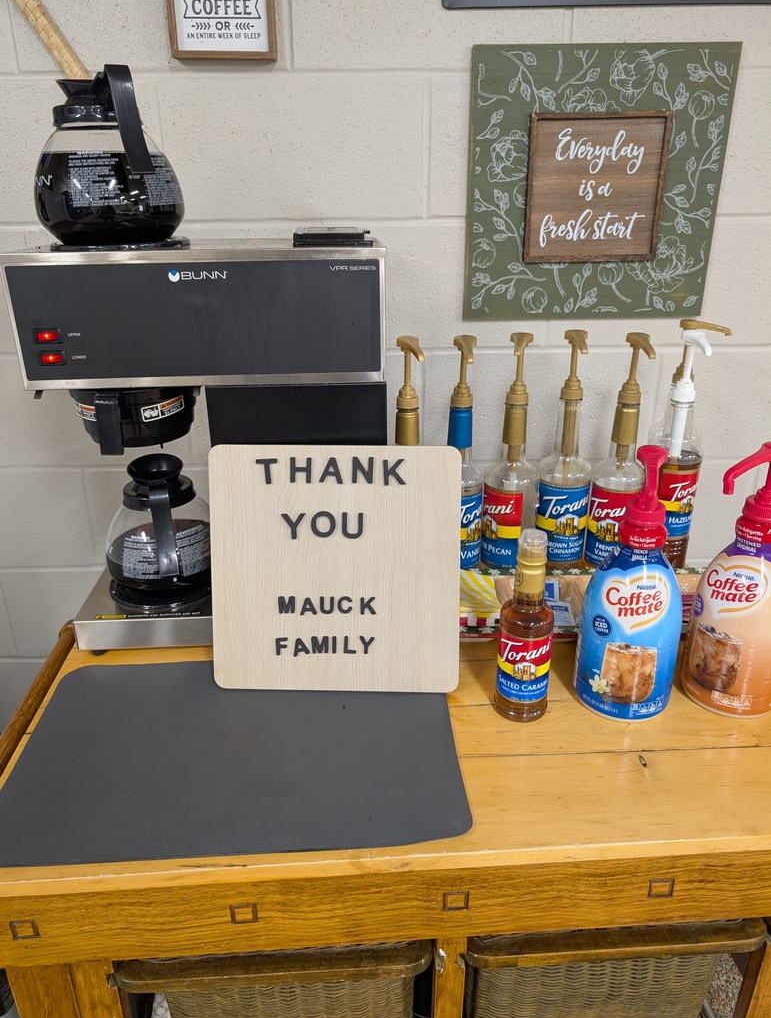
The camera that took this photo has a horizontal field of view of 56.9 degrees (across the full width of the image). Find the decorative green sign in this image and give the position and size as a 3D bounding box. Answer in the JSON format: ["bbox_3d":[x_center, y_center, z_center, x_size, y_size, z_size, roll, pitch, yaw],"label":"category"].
[{"bbox_3d":[0.322,-0.493,1.100,0.388,0.385,0.034,-1,22,0],"label":"decorative green sign"}]

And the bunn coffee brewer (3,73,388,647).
[{"bbox_3d":[-0.209,-0.175,0.939,0.413,0.689,0.245,-1,22,-2],"label":"bunn coffee brewer"}]

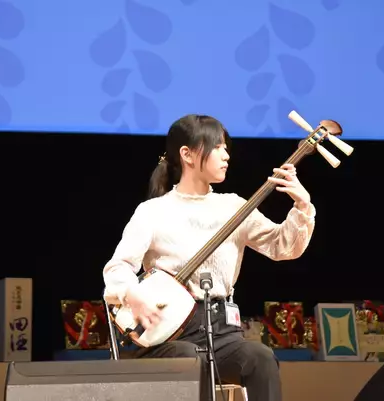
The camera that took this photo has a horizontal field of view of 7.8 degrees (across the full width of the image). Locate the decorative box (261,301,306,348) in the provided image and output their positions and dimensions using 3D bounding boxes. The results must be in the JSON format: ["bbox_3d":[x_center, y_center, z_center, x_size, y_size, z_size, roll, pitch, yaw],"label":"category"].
[{"bbox_3d":[0.406,0.560,12.373,0.174,0.213,0.050,1,-21,-16],"label":"decorative box"}]

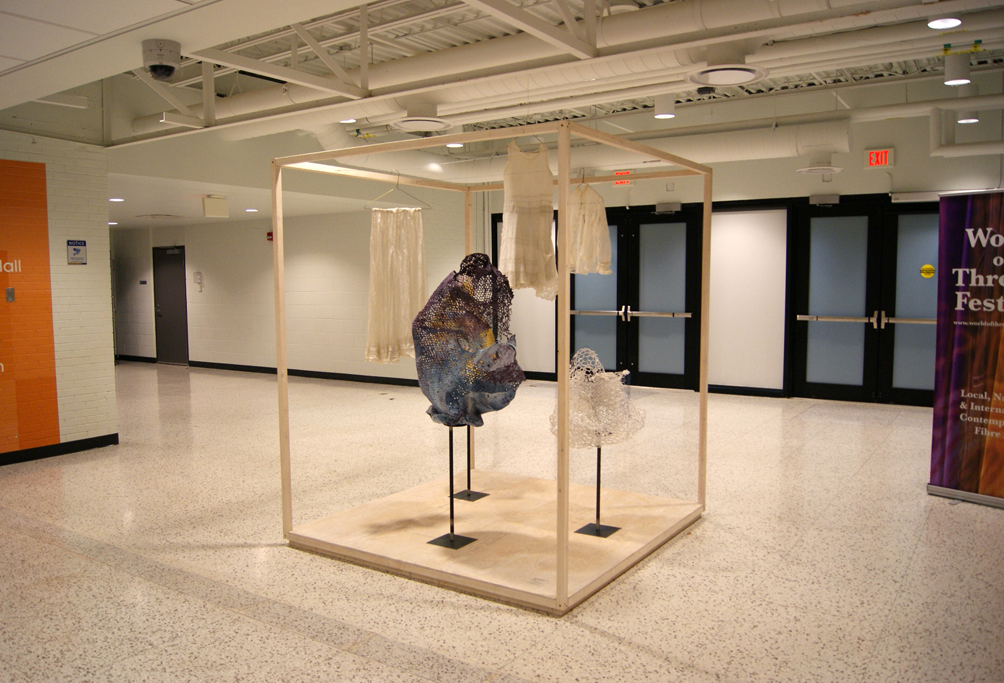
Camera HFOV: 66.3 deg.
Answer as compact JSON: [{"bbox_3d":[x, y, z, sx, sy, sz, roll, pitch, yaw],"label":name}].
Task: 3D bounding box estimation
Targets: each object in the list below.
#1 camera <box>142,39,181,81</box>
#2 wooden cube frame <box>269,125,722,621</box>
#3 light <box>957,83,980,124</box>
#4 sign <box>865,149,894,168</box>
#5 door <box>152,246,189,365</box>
[{"bbox_3d":[-1.459,-1.199,3.303,0.153,0.149,0.153,-2,5,-23],"label":"camera"},{"bbox_3d":[0.012,0.044,4.504,1.827,2.131,1.791,3,5,34],"label":"wooden cube frame"},{"bbox_3d":[4.763,-2.417,7.832,0.182,0.340,0.182,2,5,34],"label":"light"},{"bbox_3d":[4.294,-2.073,8.724,0.300,0.210,0.060,2,5,34],"label":"sign"},{"bbox_3d":[-6.003,-0.630,13.929,0.930,2.110,0.055,2,5,34],"label":"door"}]

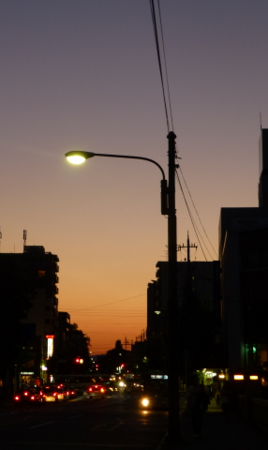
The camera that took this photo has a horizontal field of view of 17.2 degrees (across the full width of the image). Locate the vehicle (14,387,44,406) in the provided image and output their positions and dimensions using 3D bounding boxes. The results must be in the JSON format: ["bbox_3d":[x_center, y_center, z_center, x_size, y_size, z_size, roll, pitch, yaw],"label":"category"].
[{"bbox_3d":[-8.104,13.403,69.161,1.700,1.500,4.400,-1,-10,3],"label":"vehicle"}]

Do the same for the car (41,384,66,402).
[{"bbox_3d":[-7.234,14.911,78.161,1.700,1.530,4.400,-1,-10,3],"label":"car"}]

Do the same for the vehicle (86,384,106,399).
[{"bbox_3d":[-3.750,17.541,93.112,1.700,1.500,4.300,-1,-10,3],"label":"vehicle"}]

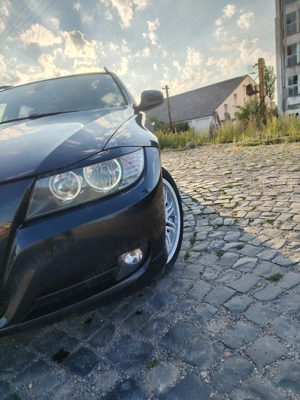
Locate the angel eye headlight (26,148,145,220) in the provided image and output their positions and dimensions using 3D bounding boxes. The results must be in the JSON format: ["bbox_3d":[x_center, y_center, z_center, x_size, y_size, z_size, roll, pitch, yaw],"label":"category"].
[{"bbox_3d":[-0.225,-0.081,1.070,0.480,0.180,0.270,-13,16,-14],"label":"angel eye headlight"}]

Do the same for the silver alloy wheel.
[{"bbox_3d":[0.007,0.125,1.626,0.200,0.480,0.480,-1,17,26],"label":"silver alloy wheel"}]

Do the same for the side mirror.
[{"bbox_3d":[0.015,-0.803,2.250,0.235,0.160,0.140,-9,16,0],"label":"side mirror"}]

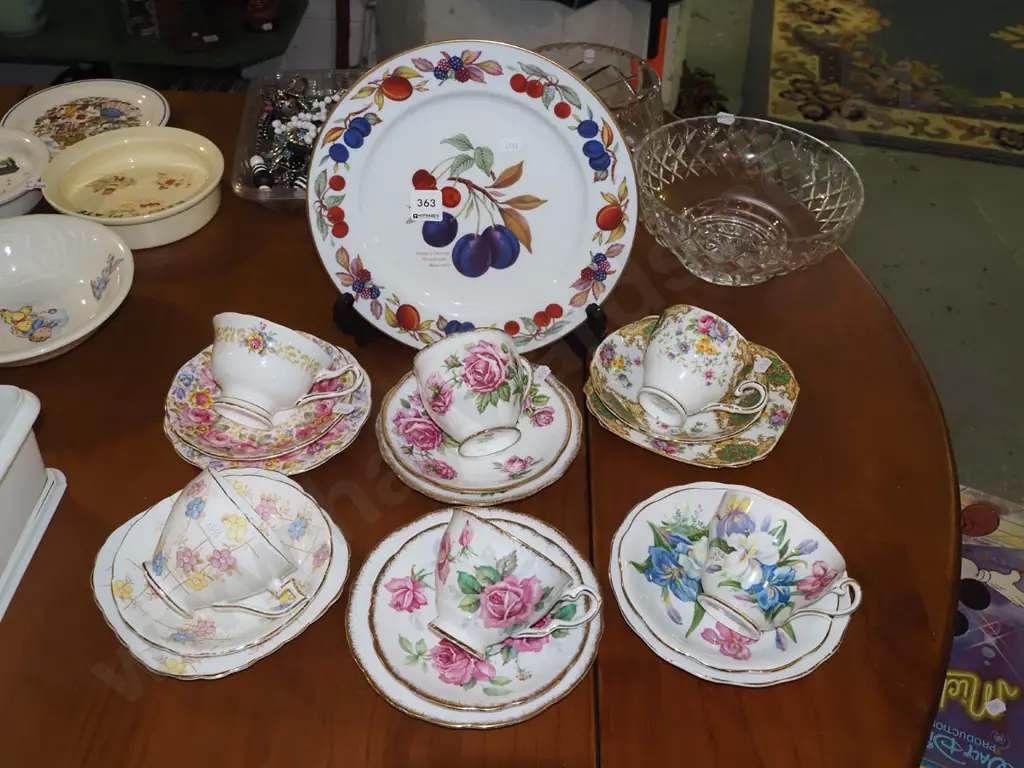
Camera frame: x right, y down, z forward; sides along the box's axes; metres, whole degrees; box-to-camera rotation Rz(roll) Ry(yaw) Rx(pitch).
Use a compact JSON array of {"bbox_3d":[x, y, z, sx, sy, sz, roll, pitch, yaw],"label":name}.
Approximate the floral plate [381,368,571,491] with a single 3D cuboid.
[{"bbox_3d":[-0.027,0.033,0.729,0.143,0.021,0.143,1,44,-1],"label":"floral plate"}]

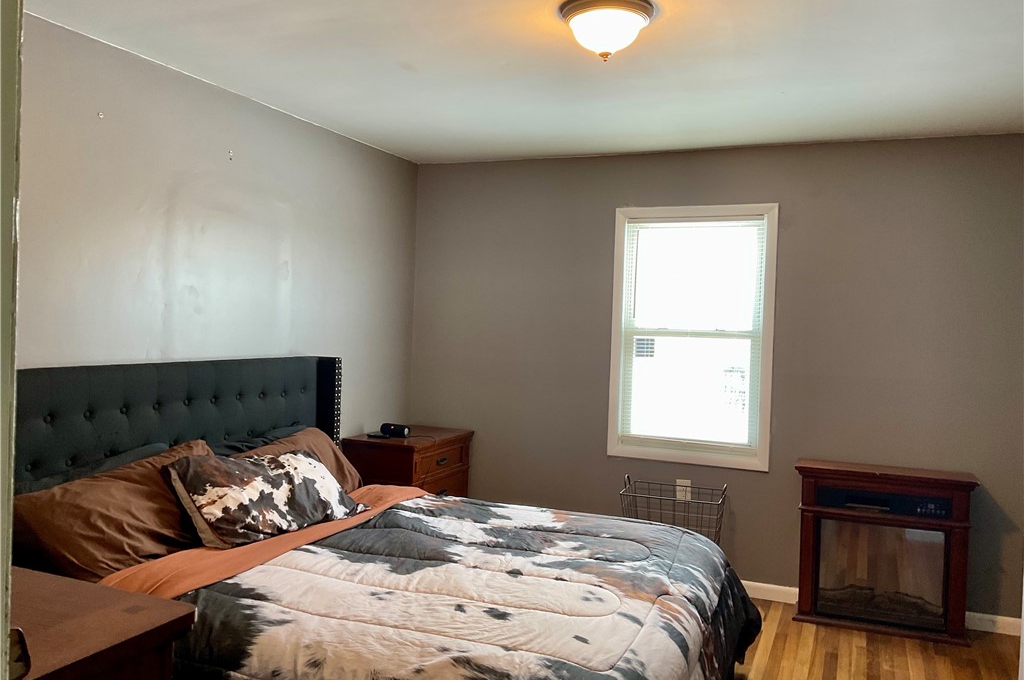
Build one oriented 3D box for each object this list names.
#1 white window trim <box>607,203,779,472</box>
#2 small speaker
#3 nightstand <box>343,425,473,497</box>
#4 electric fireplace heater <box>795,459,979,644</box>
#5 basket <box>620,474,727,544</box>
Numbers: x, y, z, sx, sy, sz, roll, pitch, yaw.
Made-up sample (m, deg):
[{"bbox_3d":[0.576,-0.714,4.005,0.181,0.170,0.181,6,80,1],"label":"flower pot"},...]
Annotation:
[{"bbox_3d":[1.001,-0.025,4.791,0.896,1.430,0.100,2,1,22],"label":"white window trim"},{"bbox_3d":[-0.656,0.517,4.882,0.172,0.070,0.070,2,1,31],"label":"small speaker"},{"bbox_3d":[-0.593,0.942,4.997,0.457,0.777,0.758,2,1,22],"label":"nightstand"},{"bbox_3d":[1.825,1.032,4.244,0.812,0.772,0.295,2,1,22],"label":"electric fireplace heater"},{"bbox_3d":[0.857,1.062,4.565,0.520,0.640,0.390,2,1,22],"label":"basket"}]

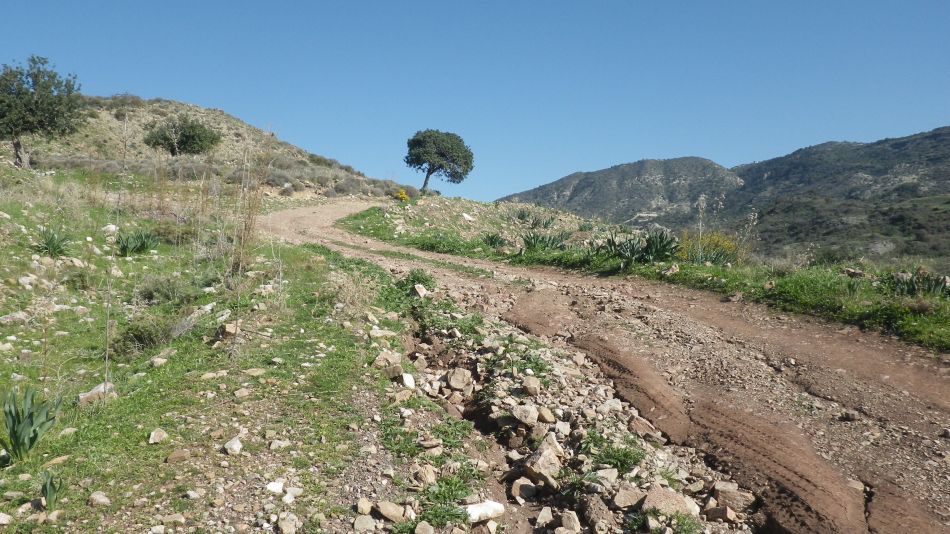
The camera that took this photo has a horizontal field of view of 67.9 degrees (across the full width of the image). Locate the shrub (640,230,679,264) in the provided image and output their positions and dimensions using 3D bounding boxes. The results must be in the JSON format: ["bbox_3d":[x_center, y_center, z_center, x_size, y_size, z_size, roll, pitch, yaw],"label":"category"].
[{"bbox_3d":[3.480,-0.387,13.300,0.700,0.600,0.680,0,1,15],"label":"shrub"}]

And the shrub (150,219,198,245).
[{"bbox_3d":[-5.540,-0.636,13.000,0.885,0.442,0.708,0,-2,0],"label":"shrub"}]

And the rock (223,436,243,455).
[{"bbox_3d":[-1.561,1.155,4.550,0.120,0.105,0.100,0,1,-19],"label":"rock"}]

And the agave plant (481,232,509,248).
[{"bbox_3d":[0.433,-0.620,16.500,0.608,0.374,0.548,0,-2,0],"label":"agave plant"}]

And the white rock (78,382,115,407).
[{"bbox_3d":[-2.944,0.998,5.500,0.290,0.155,0.210,-1,1,-28],"label":"white rock"}]

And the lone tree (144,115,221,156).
[{"bbox_3d":[-19.461,-8.731,47.000,4.732,2.866,4.259,0,-2,0],"label":"lone tree"}]

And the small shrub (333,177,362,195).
[{"bbox_3d":[-6.509,-4.161,36.000,1.531,0.919,1.302,0,-2,0],"label":"small shrub"}]

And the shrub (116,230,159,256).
[{"bbox_3d":[-6.203,-0.433,13.000,0.800,0.480,0.650,-1,1,-26],"label":"shrub"}]

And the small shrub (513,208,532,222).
[{"bbox_3d":[1.549,-1.680,23.000,0.640,0.460,0.600,0,1,4],"label":"small shrub"}]

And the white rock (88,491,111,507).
[{"bbox_3d":[-2.021,1.250,3.800,0.115,0.075,0.095,-1,1,-28],"label":"white rock"}]

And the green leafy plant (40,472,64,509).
[{"bbox_3d":[-2.007,1.062,3.350,0.114,0.190,0.100,0,2,0],"label":"green leafy plant"}]

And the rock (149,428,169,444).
[{"bbox_3d":[-2.132,1.142,4.750,0.120,0.090,0.100,-1,1,-24],"label":"rock"}]

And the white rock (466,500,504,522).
[{"bbox_3d":[0.048,1.248,3.600,0.200,0.085,0.110,0,-2,-9],"label":"white rock"}]

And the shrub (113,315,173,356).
[{"bbox_3d":[-2.867,0.597,6.100,0.502,0.355,0.426,0,-2,0],"label":"shrub"}]

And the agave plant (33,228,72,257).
[{"bbox_3d":[-6.786,-0.409,11.300,0.609,0.481,0.548,0,-2,0],"label":"agave plant"}]

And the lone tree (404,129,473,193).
[{"bbox_3d":[-2.484,-7.249,48.000,4.600,4.300,4.500,0,1,-3],"label":"lone tree"}]

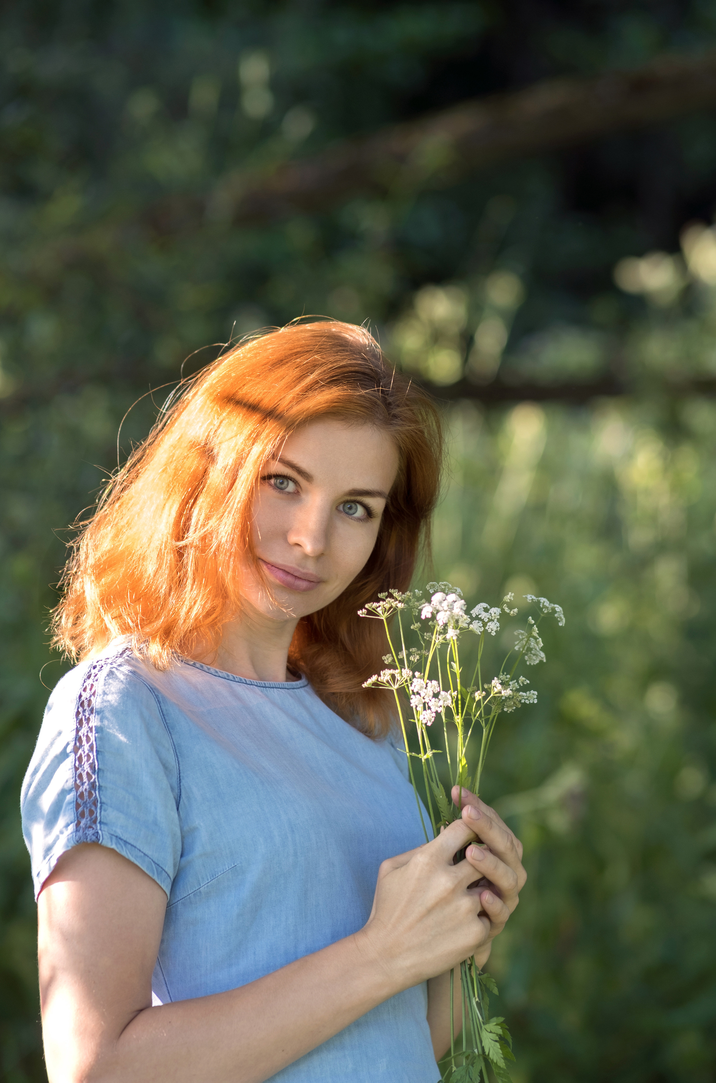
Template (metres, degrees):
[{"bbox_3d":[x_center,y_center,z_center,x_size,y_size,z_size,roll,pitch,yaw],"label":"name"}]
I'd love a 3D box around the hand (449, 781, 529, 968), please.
[{"bbox_3d":[0.102,0.268,3.080,0.068,0.145,0.085,1,3,14],"label":"hand"}]

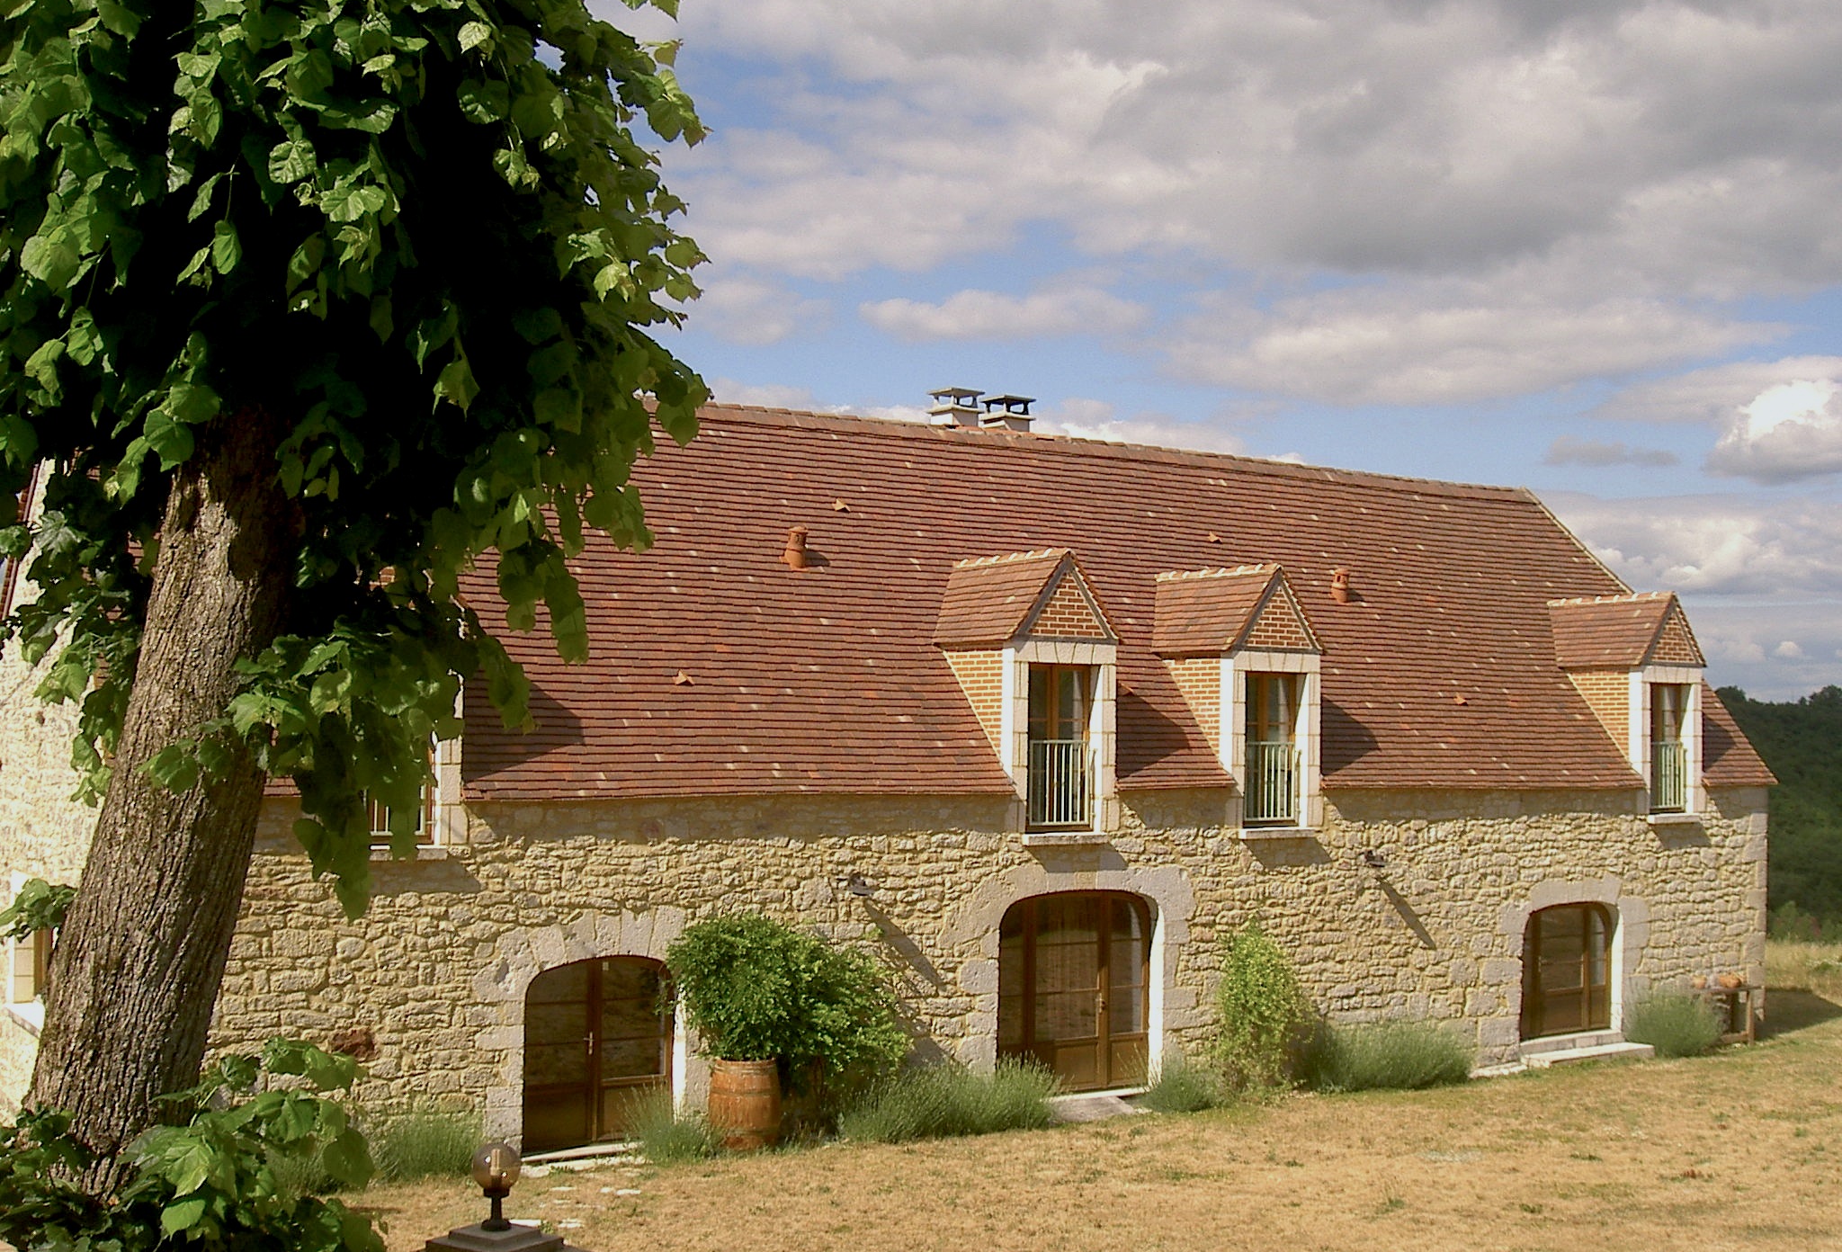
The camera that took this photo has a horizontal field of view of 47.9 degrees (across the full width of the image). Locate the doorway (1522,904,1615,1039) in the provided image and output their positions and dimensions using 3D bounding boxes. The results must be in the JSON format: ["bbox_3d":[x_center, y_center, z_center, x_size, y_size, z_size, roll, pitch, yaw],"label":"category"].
[{"bbox_3d":[8.909,4.736,28.695,2.053,1.821,0.139,2,-3,-33],"label":"doorway"}]

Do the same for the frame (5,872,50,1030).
[{"bbox_3d":[-9.345,3.426,21.829,0.255,1.578,2.146,2,-3,-33],"label":"frame"}]

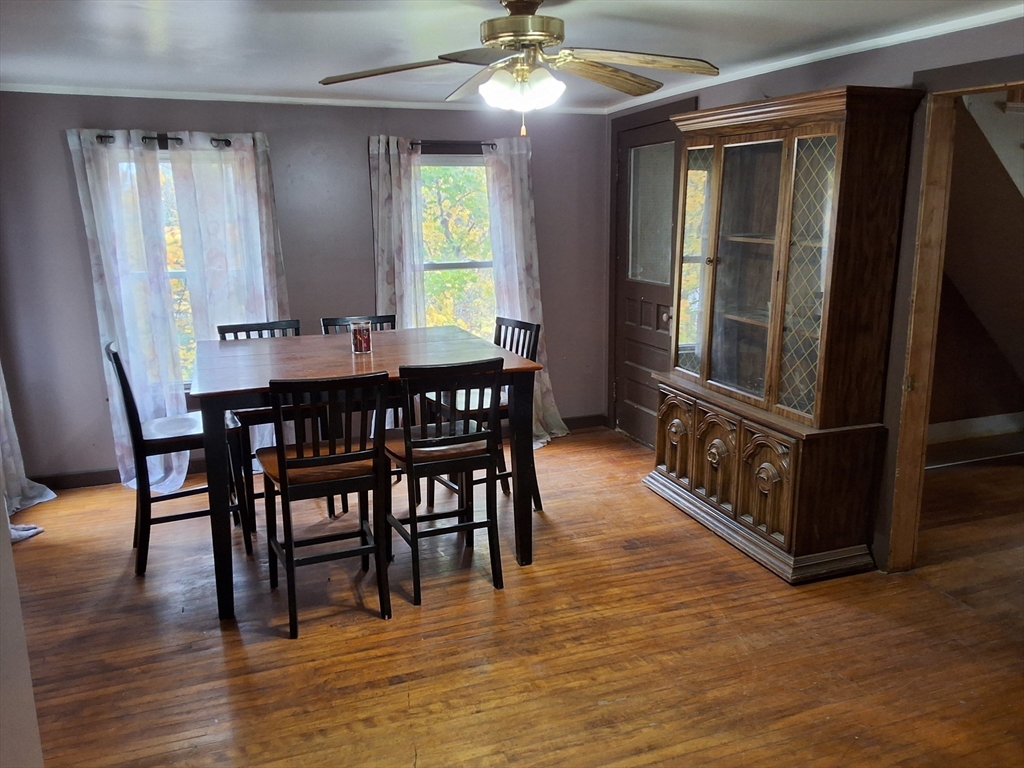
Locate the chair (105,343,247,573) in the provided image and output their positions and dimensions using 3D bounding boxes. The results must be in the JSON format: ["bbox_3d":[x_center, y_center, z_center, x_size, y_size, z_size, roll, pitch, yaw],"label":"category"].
[{"bbox_3d":[-1.528,0.299,3.814,0.515,0.980,0.450,-7,13,-29],"label":"chair"}]

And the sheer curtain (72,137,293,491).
[{"bbox_3d":[-1.826,-0.413,4.753,1.100,2.000,0.200,-5,12,-20],"label":"sheer curtain"}]

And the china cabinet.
[{"bbox_3d":[1.182,-0.292,4.031,0.450,2.000,1.450,-4,12,-17],"label":"china cabinet"}]

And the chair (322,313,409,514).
[{"bbox_3d":[-0.765,0.150,4.502,0.450,0.980,0.510,-4,12,-15],"label":"chair"}]

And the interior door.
[{"bbox_3d":[0.886,-0.603,5.378,0.050,2.060,0.820,-5,12,-20],"label":"interior door"}]

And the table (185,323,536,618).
[{"bbox_3d":[-0.749,0.297,3.971,1.375,0.906,1.385,-5,12,-19],"label":"table"}]

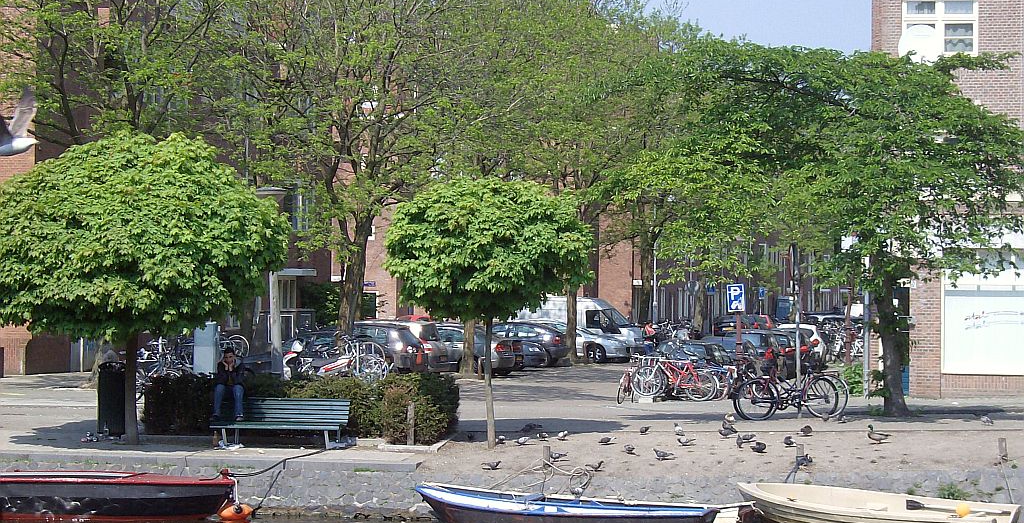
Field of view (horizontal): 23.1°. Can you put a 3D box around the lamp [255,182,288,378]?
[{"bbox_3d":[-4.601,0.657,48.500,0.620,4.200,0.620,1,-1,0],"label":"lamp"}]

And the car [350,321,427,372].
[{"bbox_3d":[-4.506,2.447,70.000,4.300,1.520,1.760,0,-1,31],"label":"car"}]

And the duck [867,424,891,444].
[{"bbox_3d":[5.742,2.710,39.300,0.400,0.310,0.170,1,-1,-5],"label":"duck"}]

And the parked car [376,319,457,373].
[{"bbox_3d":[-3.711,2.575,76.000,4.300,1.500,1.750,0,-1,28],"label":"parked car"}]

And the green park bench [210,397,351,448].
[{"bbox_3d":[-3.534,2.473,38.300,2.000,0.770,0.620,0,-1,11],"label":"green park bench"}]

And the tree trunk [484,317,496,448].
[{"bbox_3d":[-0.321,1.809,37.500,0.140,1.980,0.140,1,-1,0],"label":"tree trunk"}]

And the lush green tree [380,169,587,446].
[{"bbox_3d":[-0.366,0.747,37.500,3.100,4.000,3.100,1,-1,0],"label":"lush green tree"}]

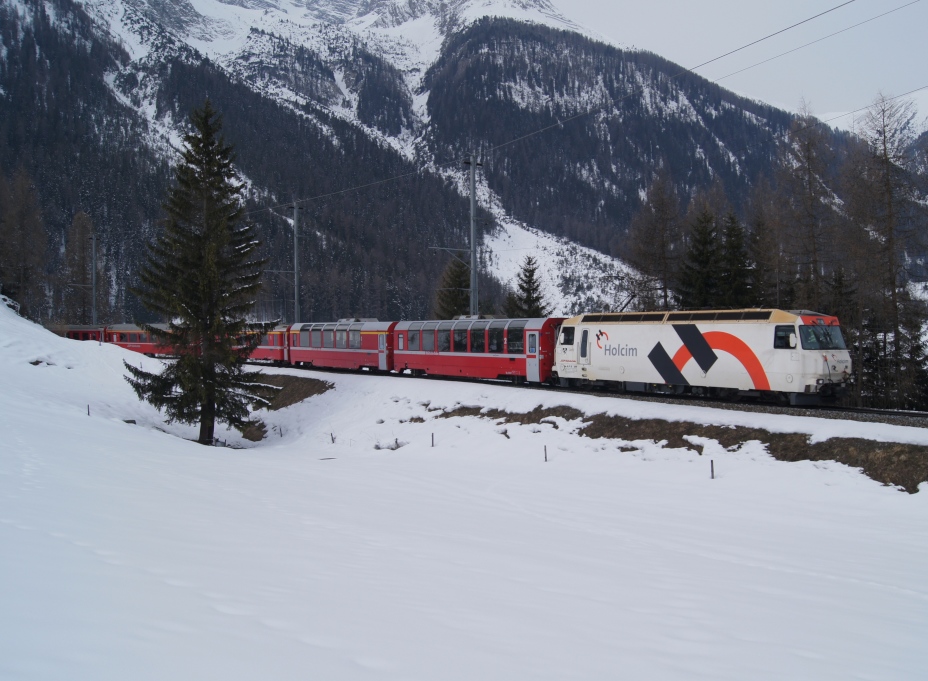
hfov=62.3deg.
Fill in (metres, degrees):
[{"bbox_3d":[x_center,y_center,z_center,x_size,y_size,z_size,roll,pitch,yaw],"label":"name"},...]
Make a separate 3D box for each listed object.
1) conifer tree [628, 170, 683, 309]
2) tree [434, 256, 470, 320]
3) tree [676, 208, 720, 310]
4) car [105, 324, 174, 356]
[{"bbox_3d":[17.700,-6.400,70.000,5.700,18.800,5.700,0,0,0],"label":"conifer tree"},{"bbox_3d":[-0.500,-3.200,80.000,5.200,11.900,5.200,0,0,0],"label":"tree"},{"bbox_3d":[20.500,-4.200,65.000,4.900,14.000,4.900,0,0,0],"label":"tree"},{"bbox_3d":[-33.400,0.050,84.400,15.600,3.650,2.650,0,1,29],"label":"car"}]

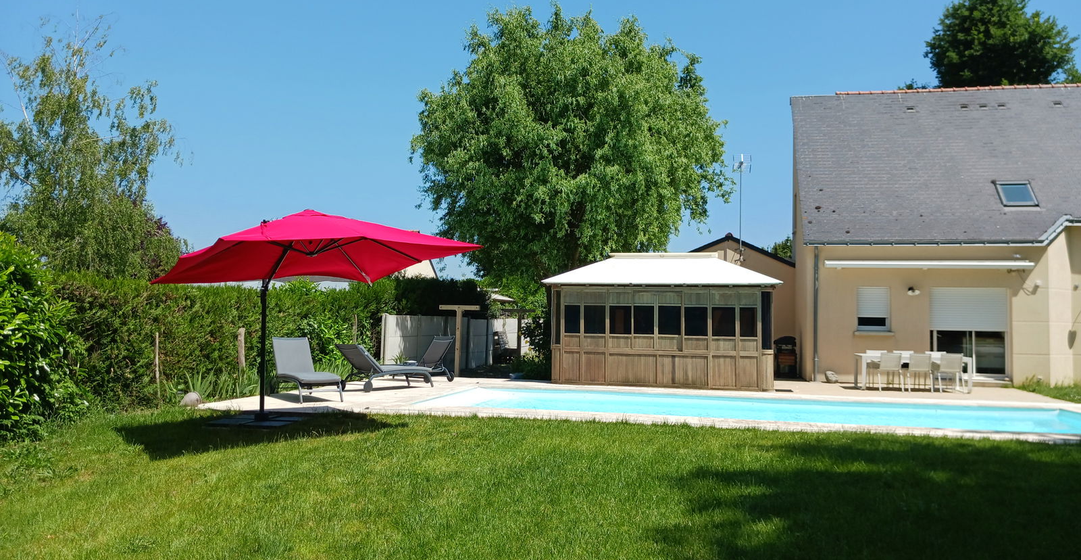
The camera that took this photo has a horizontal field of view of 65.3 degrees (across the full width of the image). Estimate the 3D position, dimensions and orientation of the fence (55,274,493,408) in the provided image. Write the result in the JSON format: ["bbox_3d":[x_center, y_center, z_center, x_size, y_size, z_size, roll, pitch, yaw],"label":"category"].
[{"bbox_3d":[-5.008,1.142,19.142,1.200,2.200,13.536,0,-2,25],"label":"fence"}]

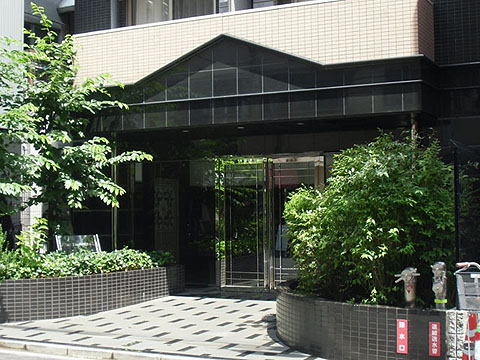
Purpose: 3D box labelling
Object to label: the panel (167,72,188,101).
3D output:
[{"bbox_3d":[-0.956,-1.435,10.048,0.395,0.400,0.030,-2,-3,23],"label":"panel"}]

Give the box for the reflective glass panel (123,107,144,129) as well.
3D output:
[{"bbox_3d":[-1.688,-0.988,10.343,0.395,0.370,0.030,-2,-3,23],"label":"reflective glass panel"}]

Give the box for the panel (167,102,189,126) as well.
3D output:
[{"bbox_3d":[-0.952,-1.008,10.030,0.395,0.370,0.030,-2,-3,23],"label":"panel"}]

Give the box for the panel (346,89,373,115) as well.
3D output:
[{"bbox_3d":[1.629,-1.093,8.962,0.390,0.388,0.040,-2,-2,23],"label":"panel"}]

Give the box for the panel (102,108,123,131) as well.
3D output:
[{"bbox_3d":[-2.055,-0.977,10.500,0.395,0.370,0.030,-2,-3,23],"label":"panel"}]

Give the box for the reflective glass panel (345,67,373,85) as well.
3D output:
[{"bbox_3d":[1.617,-1.438,8.908,0.388,0.268,0.050,-2,-3,23],"label":"reflective glass panel"}]

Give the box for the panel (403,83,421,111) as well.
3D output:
[{"bbox_3d":[2.276,-1.108,8.607,0.220,0.388,0.050,-2,-3,23],"label":"panel"}]

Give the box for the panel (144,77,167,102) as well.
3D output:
[{"bbox_3d":[-1.325,-1.418,10.217,0.390,0.380,0.040,-2,-2,23],"label":"panel"}]

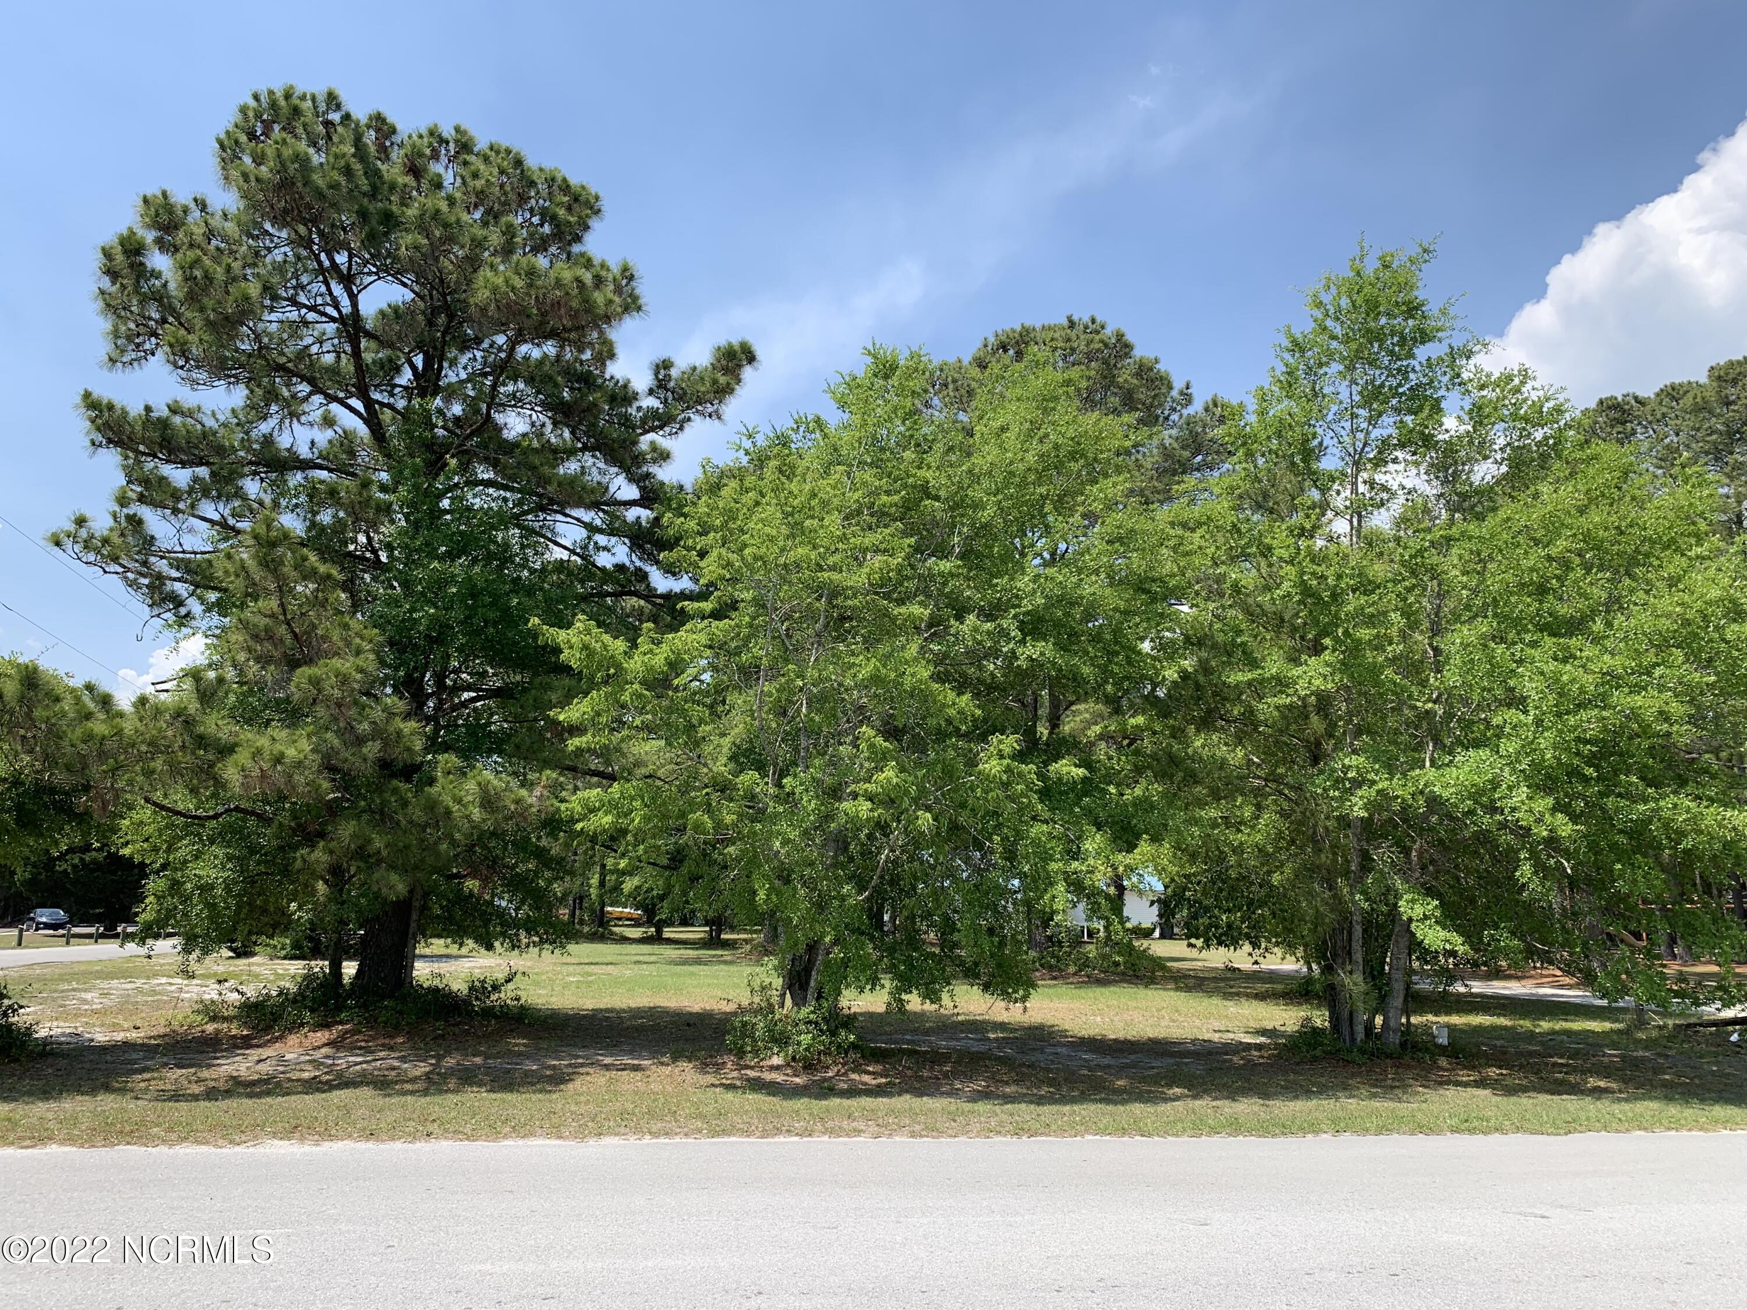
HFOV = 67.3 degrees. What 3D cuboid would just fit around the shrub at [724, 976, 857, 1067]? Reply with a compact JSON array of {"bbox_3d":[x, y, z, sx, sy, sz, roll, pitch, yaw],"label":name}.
[{"bbox_3d":[-0.846,3.715,13.442,1.340,0.860,1.200,0,-11,0],"label":"shrub"}]

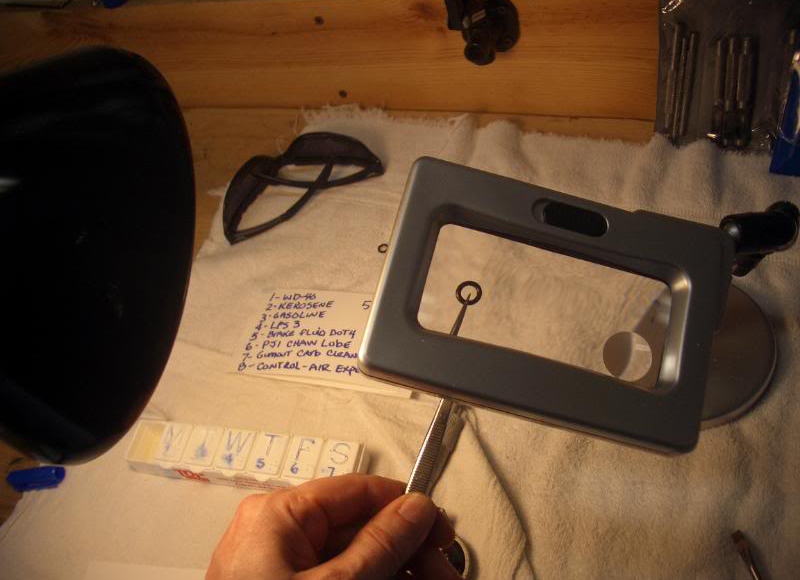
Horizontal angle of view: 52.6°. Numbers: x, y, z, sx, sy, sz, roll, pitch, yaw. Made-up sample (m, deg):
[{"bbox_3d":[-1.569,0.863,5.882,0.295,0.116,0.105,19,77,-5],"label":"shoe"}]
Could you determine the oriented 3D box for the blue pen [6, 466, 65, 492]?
[{"bbox_3d":[-0.232,0.120,0.516,0.038,0.011,0.012,-7,48,6],"label":"blue pen"}]

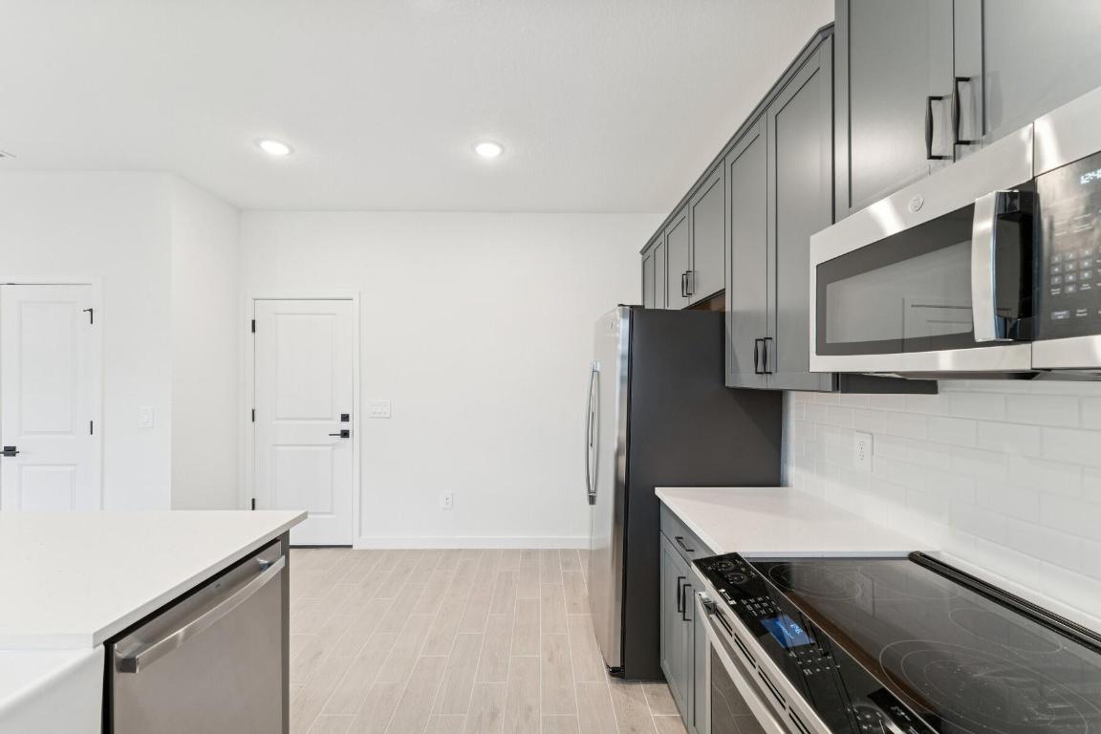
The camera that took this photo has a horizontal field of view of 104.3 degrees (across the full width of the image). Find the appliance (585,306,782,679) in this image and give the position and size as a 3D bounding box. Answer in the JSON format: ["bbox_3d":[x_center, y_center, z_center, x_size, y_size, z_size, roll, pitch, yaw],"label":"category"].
[{"bbox_3d":[0.649,0.609,2.485,0.885,1.775,0.910,1,-1,-1],"label":"appliance"}]

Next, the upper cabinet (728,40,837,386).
[{"bbox_3d":[0.994,-0.442,1.637,0.335,1.070,0.755,0,-1,-1],"label":"upper cabinet"}]

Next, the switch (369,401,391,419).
[{"bbox_3d":[-1.414,0.348,3.550,0.172,0.127,0.015,0,-1,0],"label":"switch"}]

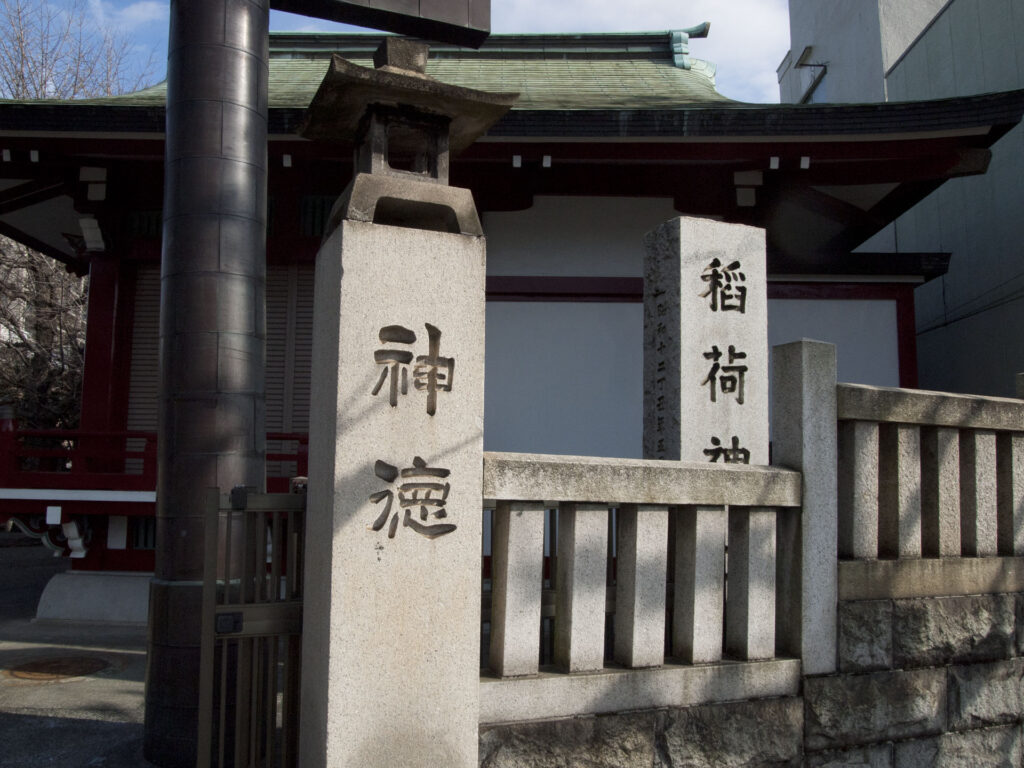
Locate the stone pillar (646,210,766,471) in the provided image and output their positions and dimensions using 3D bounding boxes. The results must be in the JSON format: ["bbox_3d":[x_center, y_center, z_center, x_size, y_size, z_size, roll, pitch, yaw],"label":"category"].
[{"bbox_3d":[0.888,0.539,3.753,0.466,2.509,0.308,3,-6,-23],"label":"stone pillar"}]

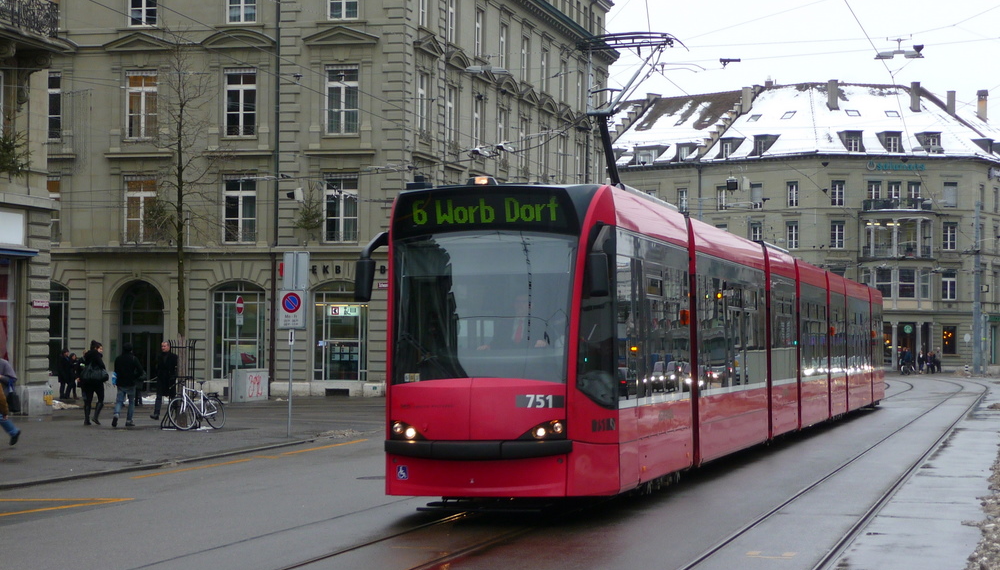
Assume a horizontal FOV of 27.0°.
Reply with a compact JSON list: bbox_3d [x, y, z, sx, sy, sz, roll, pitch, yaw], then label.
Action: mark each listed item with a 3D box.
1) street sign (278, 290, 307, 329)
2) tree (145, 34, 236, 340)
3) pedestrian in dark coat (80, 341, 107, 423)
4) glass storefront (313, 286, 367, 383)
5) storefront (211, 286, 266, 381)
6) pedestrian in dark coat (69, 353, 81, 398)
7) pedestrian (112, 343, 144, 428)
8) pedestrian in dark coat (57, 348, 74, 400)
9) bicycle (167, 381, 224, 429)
[{"bbox_3d":[-3.851,0.447,38.700,0.500,0.710,0.080,0,-1,14],"label":"street sign"},{"bbox_3d":[-6.376,-1.149,42.300,1.850,7.950,1.800,1,-1,0],"label":"tree"},{"bbox_3d":[-8.569,2.058,43.900,0.450,1.730,0.500,2,-2,-38],"label":"pedestrian in dark coat"},{"bbox_3d":[-5.567,1.693,72.600,1.900,3.400,0.300,0,-1,15],"label":"glass storefront"},{"bbox_3d":[-9.253,1.628,73.600,1.900,3.400,0.300,0,-1,15],"label":"storefront"},{"bbox_3d":[-14.337,3.062,70.000,0.450,1.570,0.450,0,-2,18],"label":"pedestrian in dark coat"},{"bbox_3d":[-7.690,2.067,43.000,0.570,1.750,0.450,0,-2,20],"label":"pedestrian"},{"bbox_3d":[-14.623,3.012,70.000,0.500,1.700,0.500,0,-2,16],"label":"pedestrian in dark coat"},{"bbox_3d":[-6.073,2.448,41.900,0.520,1.000,1.700,-1,-2,41],"label":"bicycle"}]

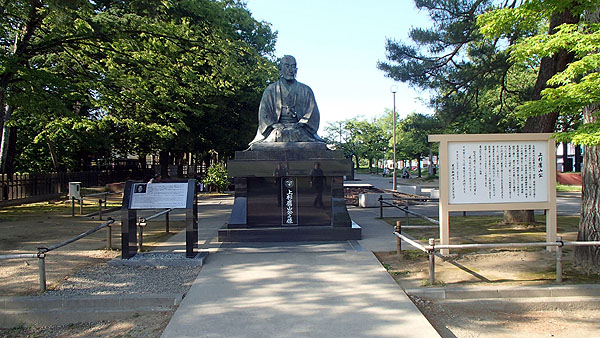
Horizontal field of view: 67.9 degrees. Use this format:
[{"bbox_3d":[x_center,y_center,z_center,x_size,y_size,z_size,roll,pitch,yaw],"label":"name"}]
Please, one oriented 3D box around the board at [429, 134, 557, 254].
[{"bbox_3d":[3.000,0.380,6.820,2.070,1.820,0.170,0,0,-4],"label":"board"}]

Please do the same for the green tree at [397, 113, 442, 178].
[{"bbox_3d":[12.300,-2.500,46.000,5.200,6.600,5.200,0,0,0],"label":"green tree"}]

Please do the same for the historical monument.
[{"bbox_3d":[-0.235,-0.540,9.450,2.640,3.740,2.500,0,0,-3],"label":"historical monument"}]

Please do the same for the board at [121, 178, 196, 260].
[{"bbox_3d":[-2.000,0.715,6.430,0.990,1.090,0.430,0,0,-4],"label":"board"}]

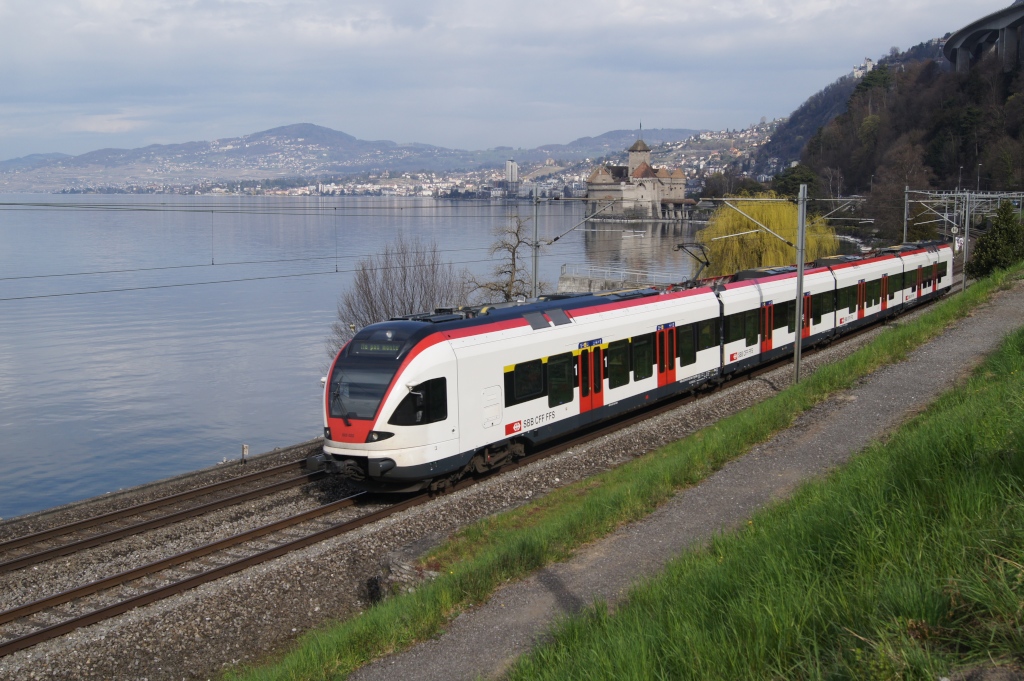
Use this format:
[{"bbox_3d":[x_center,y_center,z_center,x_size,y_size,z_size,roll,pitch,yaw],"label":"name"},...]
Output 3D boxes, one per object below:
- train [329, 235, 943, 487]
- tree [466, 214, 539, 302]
[{"bbox_3d":[14.571,-1.818,59.911,3.150,4.300,74.000,4,8,29],"label":"train"},{"bbox_3d":[-0.360,-2.716,66.173,4.400,8.200,4.400,0,7,0],"label":"tree"}]

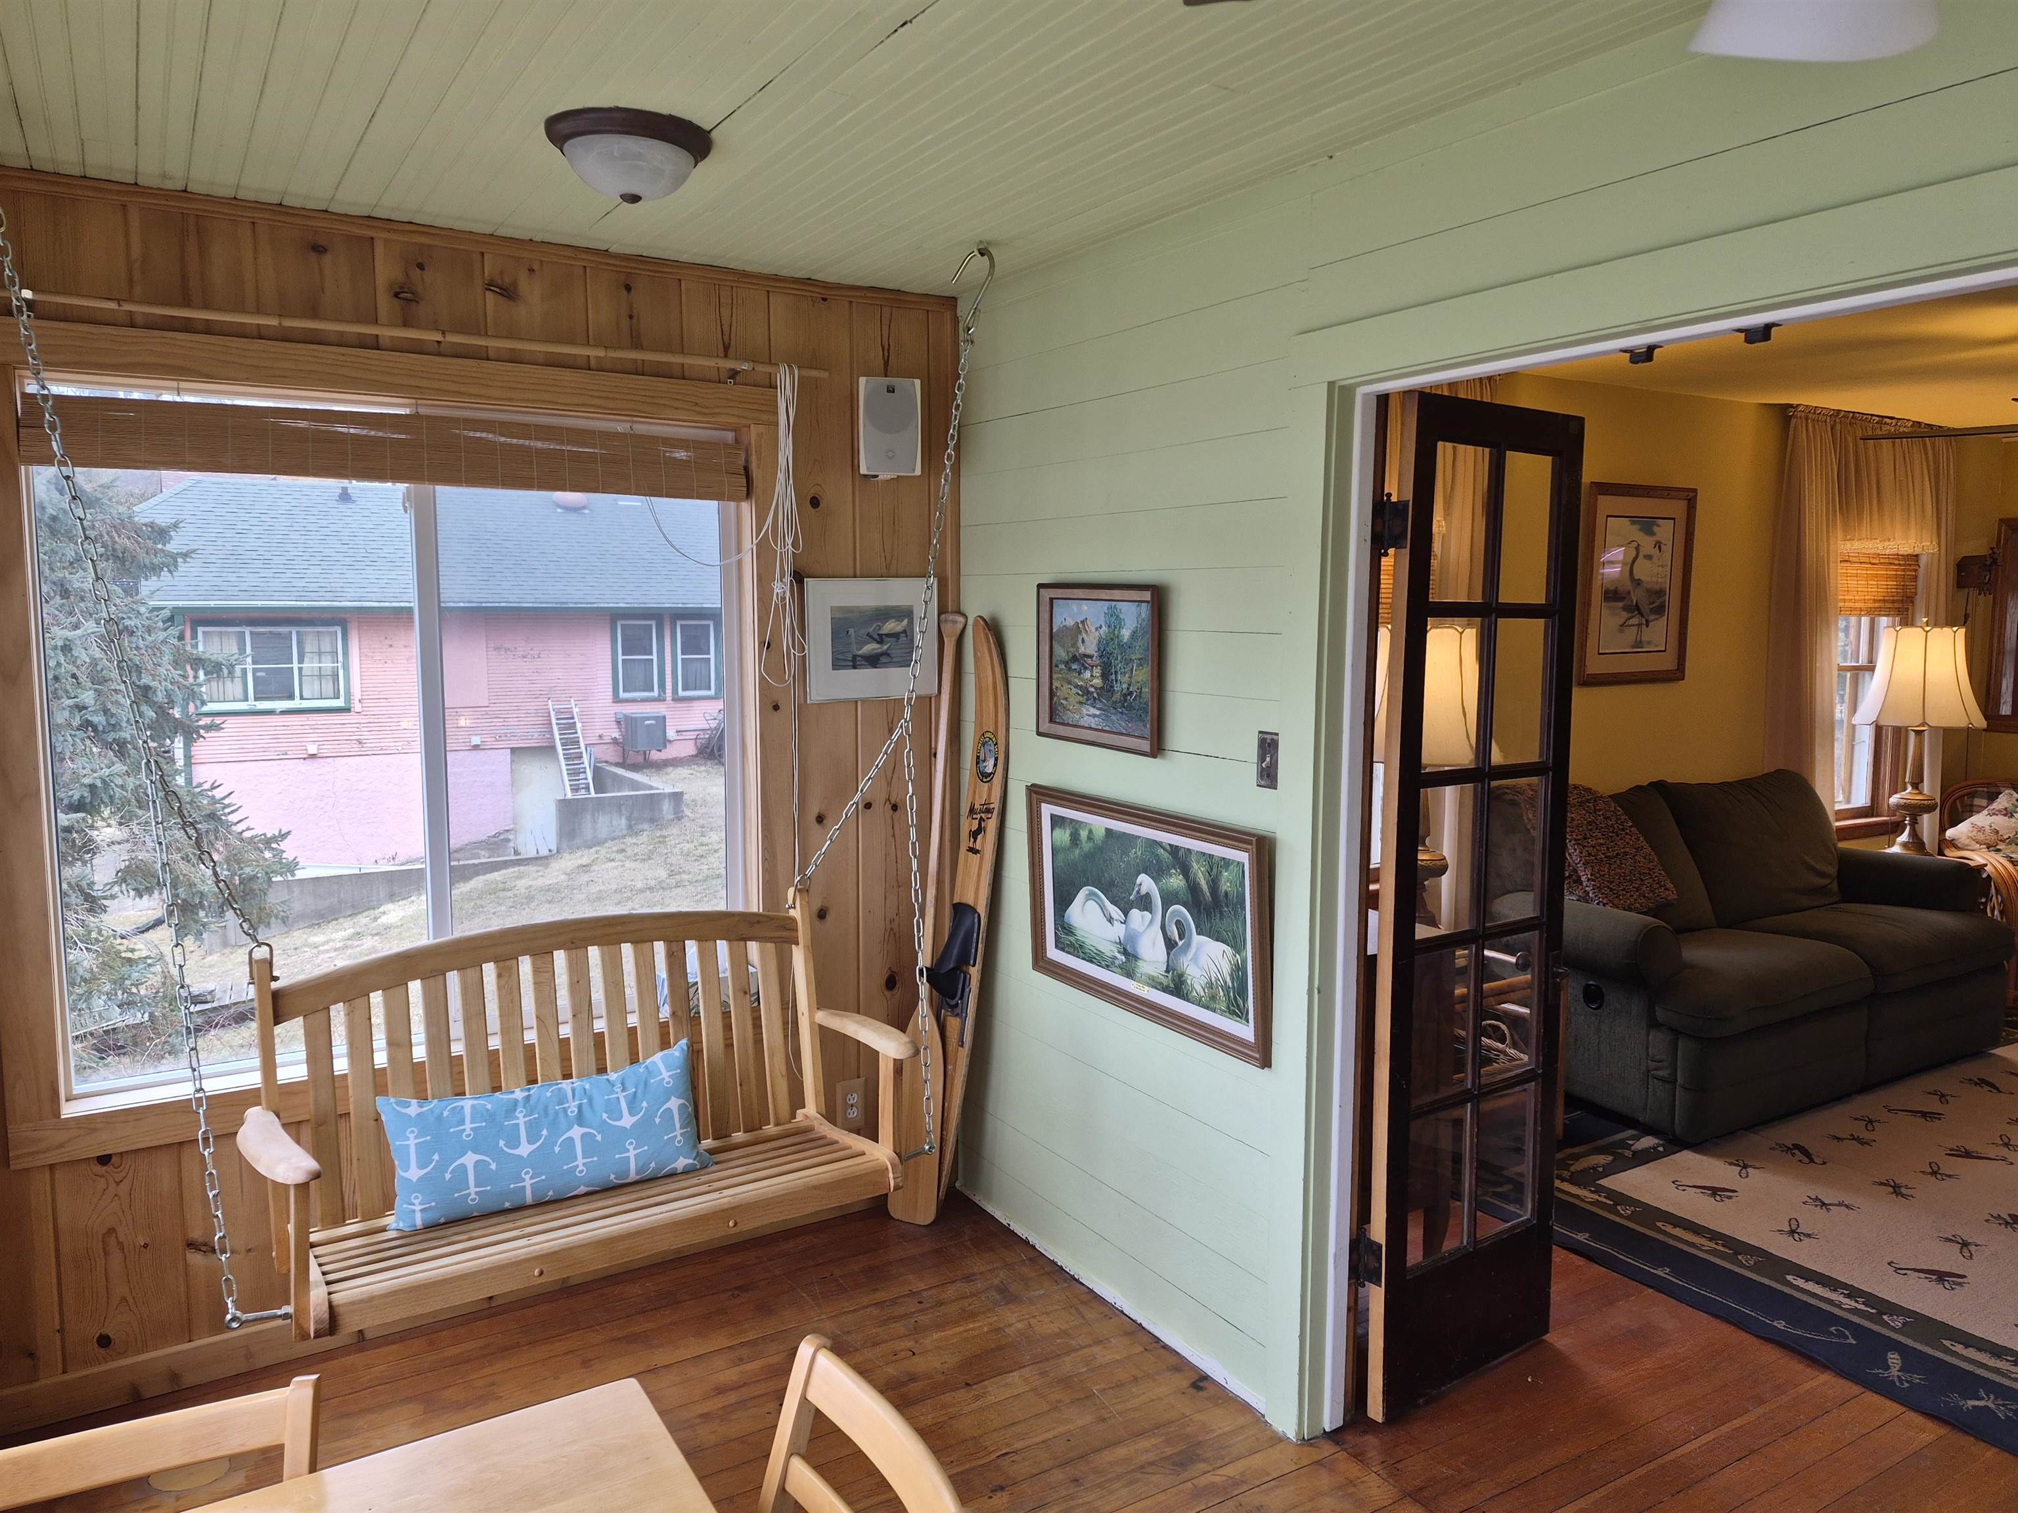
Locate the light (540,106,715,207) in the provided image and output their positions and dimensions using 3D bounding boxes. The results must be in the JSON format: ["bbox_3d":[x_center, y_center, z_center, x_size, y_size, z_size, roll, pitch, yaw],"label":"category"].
[{"bbox_3d":[-0.654,-1.013,2.321,0.282,0.112,0.282,-4,7,-33],"label":"light"}]

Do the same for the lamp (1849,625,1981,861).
[{"bbox_3d":[3.698,-0.080,5.438,0.540,0.950,0.540,-3,7,-30],"label":"lamp"}]

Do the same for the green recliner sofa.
[{"bbox_3d":[2.700,0.616,4.840,1.900,0.990,0.920,-3,7,-29],"label":"green recliner sofa"}]

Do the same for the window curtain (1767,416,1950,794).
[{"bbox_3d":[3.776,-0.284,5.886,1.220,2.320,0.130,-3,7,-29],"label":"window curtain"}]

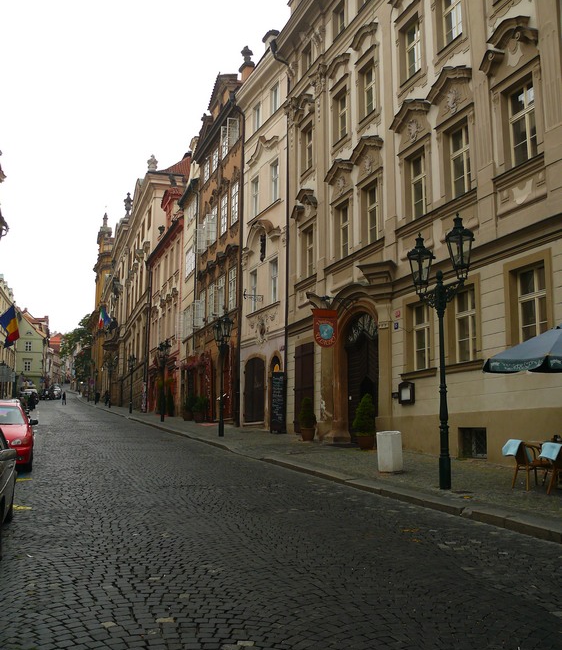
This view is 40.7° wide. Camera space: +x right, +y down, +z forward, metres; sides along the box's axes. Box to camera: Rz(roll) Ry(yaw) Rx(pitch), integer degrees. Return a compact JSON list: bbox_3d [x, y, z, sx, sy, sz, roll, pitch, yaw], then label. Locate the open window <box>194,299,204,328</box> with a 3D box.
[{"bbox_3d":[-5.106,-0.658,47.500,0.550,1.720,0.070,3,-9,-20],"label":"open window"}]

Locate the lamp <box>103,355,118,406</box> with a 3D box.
[{"bbox_3d":[-18.011,5.989,80.422,1.500,5.500,0.800,3,-9,-20],"label":"lamp"}]

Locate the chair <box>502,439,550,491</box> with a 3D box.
[{"bbox_3d":[4.267,2.425,13.150,0.600,0.850,0.560,6,-11,-29],"label":"chair"}]

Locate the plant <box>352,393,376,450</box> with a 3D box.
[{"bbox_3d":[2.480,2.860,22.536,0.660,1.660,0.660,0,-9,0],"label":"plant"}]

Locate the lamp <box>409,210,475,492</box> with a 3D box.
[{"bbox_3d":[2.844,0.495,13.435,0.500,4.720,1.720,3,-10,-17],"label":"lamp"}]

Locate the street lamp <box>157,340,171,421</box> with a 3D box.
[{"bbox_3d":[-6.817,3.286,44.184,0.500,4.700,1.700,3,-10,-17],"label":"street lamp"}]

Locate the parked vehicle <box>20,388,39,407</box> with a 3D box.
[{"bbox_3d":[-25.545,7.394,77.000,1.750,1.550,4.200,3,-10,-17],"label":"parked vehicle"}]

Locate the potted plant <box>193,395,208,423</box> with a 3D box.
[{"bbox_3d":[-4.703,4.902,44.400,0.920,1.650,0.920,3,-9,-20],"label":"potted plant"}]

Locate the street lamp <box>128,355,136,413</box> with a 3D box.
[{"bbox_3d":[-12.199,4.912,62.184,0.500,4.700,1.700,3,-10,-17],"label":"street lamp"}]

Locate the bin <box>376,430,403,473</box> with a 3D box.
[{"bbox_3d":[2.292,2.669,15.966,0.500,0.810,0.520,3,-10,-17],"label":"bin"}]

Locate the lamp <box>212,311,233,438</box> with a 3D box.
[{"bbox_3d":[-2.354,2.046,30.779,0.550,4.950,1.850,3,-9,-20],"label":"lamp"}]

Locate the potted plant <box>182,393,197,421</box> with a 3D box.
[{"bbox_3d":[-5.625,5.028,46.600,0.880,1.700,0.880,3,-9,-20],"label":"potted plant"}]

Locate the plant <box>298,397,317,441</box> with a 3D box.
[{"bbox_3d":[0.982,3.473,28.100,0.650,1.600,0.650,0,-9,0],"label":"plant"}]

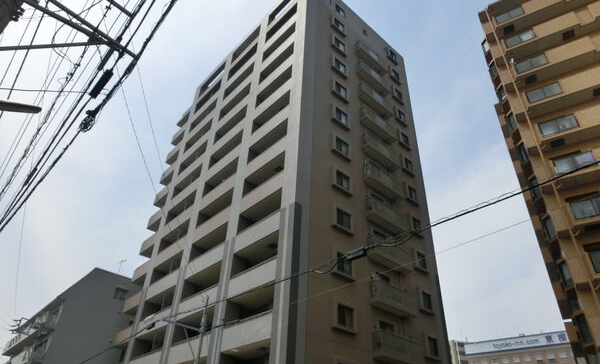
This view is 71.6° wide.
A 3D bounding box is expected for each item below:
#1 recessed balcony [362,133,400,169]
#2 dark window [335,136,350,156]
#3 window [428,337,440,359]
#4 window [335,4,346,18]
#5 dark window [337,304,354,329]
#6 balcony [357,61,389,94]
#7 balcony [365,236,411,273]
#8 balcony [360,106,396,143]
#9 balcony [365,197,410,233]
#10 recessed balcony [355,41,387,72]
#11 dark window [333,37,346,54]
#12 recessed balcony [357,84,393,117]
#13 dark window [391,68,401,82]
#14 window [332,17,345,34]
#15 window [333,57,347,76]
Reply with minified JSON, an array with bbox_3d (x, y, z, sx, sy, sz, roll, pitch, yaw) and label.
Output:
[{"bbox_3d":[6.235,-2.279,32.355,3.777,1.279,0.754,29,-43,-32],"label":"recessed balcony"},{"bbox_3d":[2.949,-2.525,28.956,1.242,1.192,0.149,30,-44,-31],"label":"dark window"},{"bbox_3d":[8.598,10.608,26.697,1.080,1.114,0.161,29,-43,-32],"label":"window"},{"bbox_3d":[3.778,-16.187,39.207,1.304,1.026,0.161,29,-43,-32],"label":"window"},{"bbox_3d":[2.387,7.047,21.797,1.242,1.192,0.149,30,-44,-31],"label":"dark window"},{"bbox_3d":[6.501,-9.266,36.902,3.675,1.311,0.656,30,-44,-31],"label":"balcony"},{"bbox_3d":[5.755,4.611,26.599,3.675,1.311,0.656,30,-44,-31],"label":"balcony"},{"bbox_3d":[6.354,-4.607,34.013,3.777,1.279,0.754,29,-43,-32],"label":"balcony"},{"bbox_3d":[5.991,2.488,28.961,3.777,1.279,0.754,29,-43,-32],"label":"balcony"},{"bbox_3d":[6.619,-11.558,38.598,3.675,1.311,0.656,30,-44,-31],"label":"recessed balcony"},{"bbox_3d":[3.453,-11.850,36.009,1.297,1.169,0.161,29,-43,-32],"label":"dark window"},{"bbox_3d":[6.439,-6.886,35.207,3.675,1.311,0.656,30,-44,-31],"label":"recessed balcony"},{"bbox_3d":[9.692,-10.816,41.951,1.080,1.070,0.161,29,-43,-32],"label":"dark window"},{"bbox_3d":[3.573,-14.193,37.677,1.297,1.169,0.161,29,-43,-32],"label":"window"},{"bbox_3d":[3.237,-9.432,33.991,1.242,1.192,0.149,30,-44,-31],"label":"window"}]

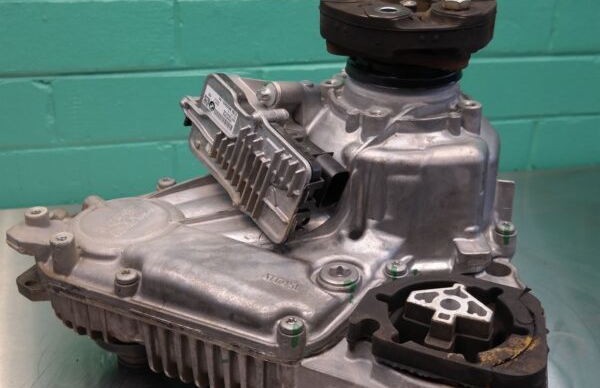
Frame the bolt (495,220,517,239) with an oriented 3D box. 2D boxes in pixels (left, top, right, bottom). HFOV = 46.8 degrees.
[{"bbox_3d":[0.182,0.032,0.612,0.017,0.007,0.017,0,27,0],"label":"bolt"}]

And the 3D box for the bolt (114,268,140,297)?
[{"bbox_3d":[-0.124,0.064,0.499,0.017,0.013,0.017,0,27,0],"label":"bolt"}]

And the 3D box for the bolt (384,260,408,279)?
[{"bbox_3d":[0.074,0.058,0.533,0.017,0.006,0.017,0,27,0],"label":"bolt"}]

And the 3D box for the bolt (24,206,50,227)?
[{"bbox_3d":[-0.210,0.018,0.555,0.018,0.009,0.018,0,27,0],"label":"bolt"}]

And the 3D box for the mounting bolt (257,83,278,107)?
[{"bbox_3d":[-0.026,-0.076,0.540,0.010,0.018,0.018,-14,31,-26],"label":"mounting bolt"}]

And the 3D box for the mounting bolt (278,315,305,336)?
[{"bbox_3d":[-0.005,0.086,0.455,0.017,0.006,0.017,0,27,0],"label":"mounting bolt"}]

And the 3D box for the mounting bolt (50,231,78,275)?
[{"bbox_3d":[-0.177,0.045,0.519,0.018,0.027,0.018,0,27,0],"label":"mounting bolt"}]

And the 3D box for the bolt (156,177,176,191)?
[{"bbox_3d":[-0.123,-0.009,0.642,0.017,0.007,0.017,0,27,0],"label":"bolt"}]

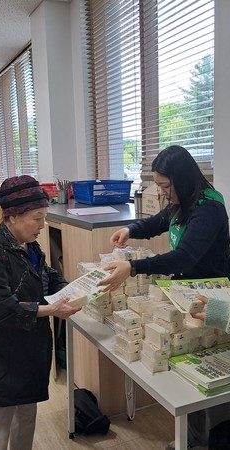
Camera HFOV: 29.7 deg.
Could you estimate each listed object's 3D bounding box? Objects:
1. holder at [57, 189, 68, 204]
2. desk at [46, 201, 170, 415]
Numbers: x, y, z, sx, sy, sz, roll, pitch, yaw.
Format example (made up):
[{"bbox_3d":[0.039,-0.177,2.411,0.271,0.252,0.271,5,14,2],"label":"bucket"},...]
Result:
[{"bbox_3d":[-0.443,-0.235,3.680,0.085,0.120,0.085,-2,7,0],"label":"holder"},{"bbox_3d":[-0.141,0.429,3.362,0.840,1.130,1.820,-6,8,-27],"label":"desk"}]

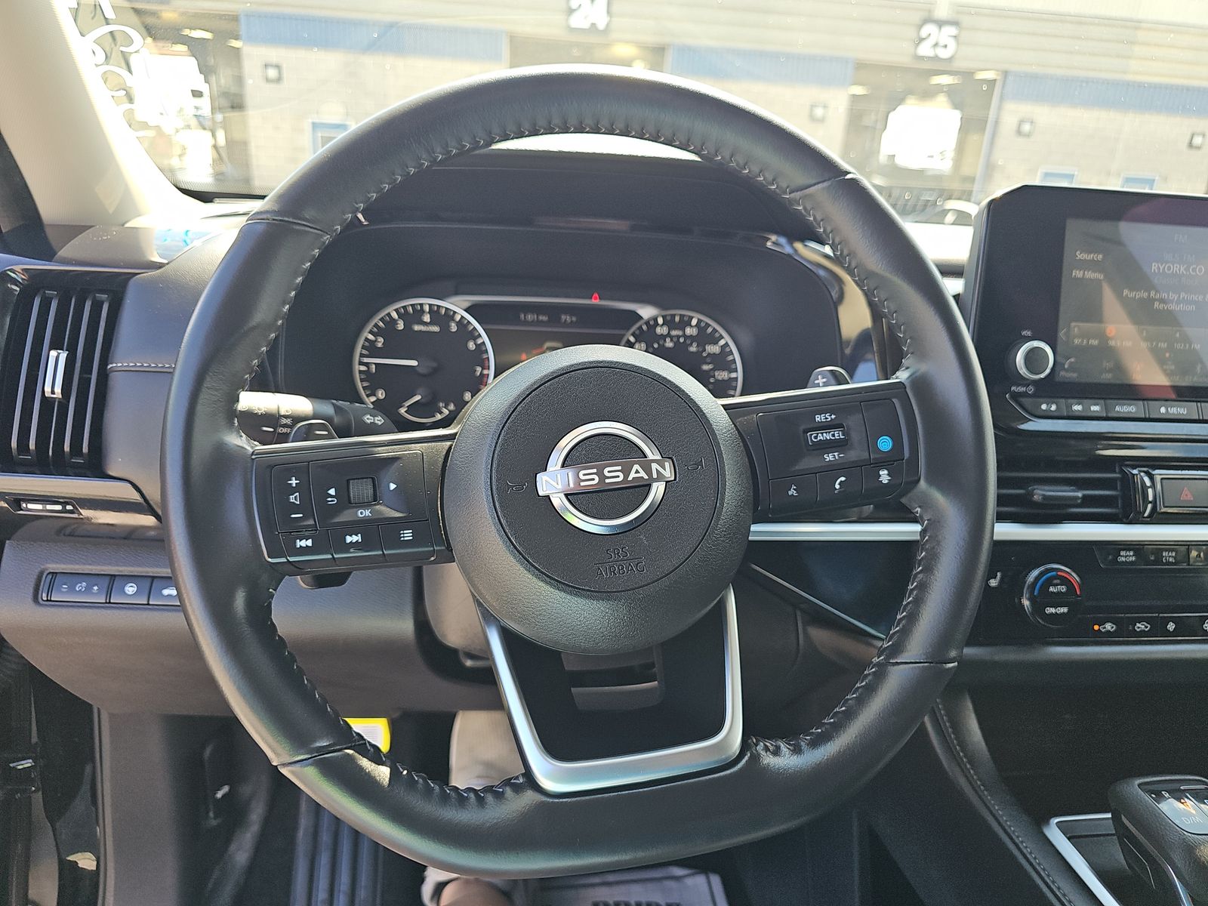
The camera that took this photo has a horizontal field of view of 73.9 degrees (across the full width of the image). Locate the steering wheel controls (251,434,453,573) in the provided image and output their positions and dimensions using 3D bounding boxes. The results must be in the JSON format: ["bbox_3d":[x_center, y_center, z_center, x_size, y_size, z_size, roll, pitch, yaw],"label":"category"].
[{"bbox_3d":[-0.111,0.026,0.371,0.087,0.060,0.026,-5,-9,-7],"label":"steering wheel controls"}]

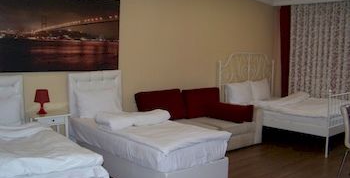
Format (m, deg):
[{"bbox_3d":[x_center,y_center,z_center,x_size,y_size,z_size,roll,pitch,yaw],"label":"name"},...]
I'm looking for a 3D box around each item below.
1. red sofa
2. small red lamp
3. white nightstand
[{"bbox_3d":[0.333,0.486,5.710,1.880,0.860,1.070,-4,7,-39],"label":"red sofa"},{"bbox_3d":[-1.695,0.170,4.641,0.190,0.310,0.190,-4,7,-39],"label":"small red lamp"},{"bbox_3d":[-1.626,0.666,4.714,0.460,0.680,0.360,-4,7,-39],"label":"white nightstand"}]

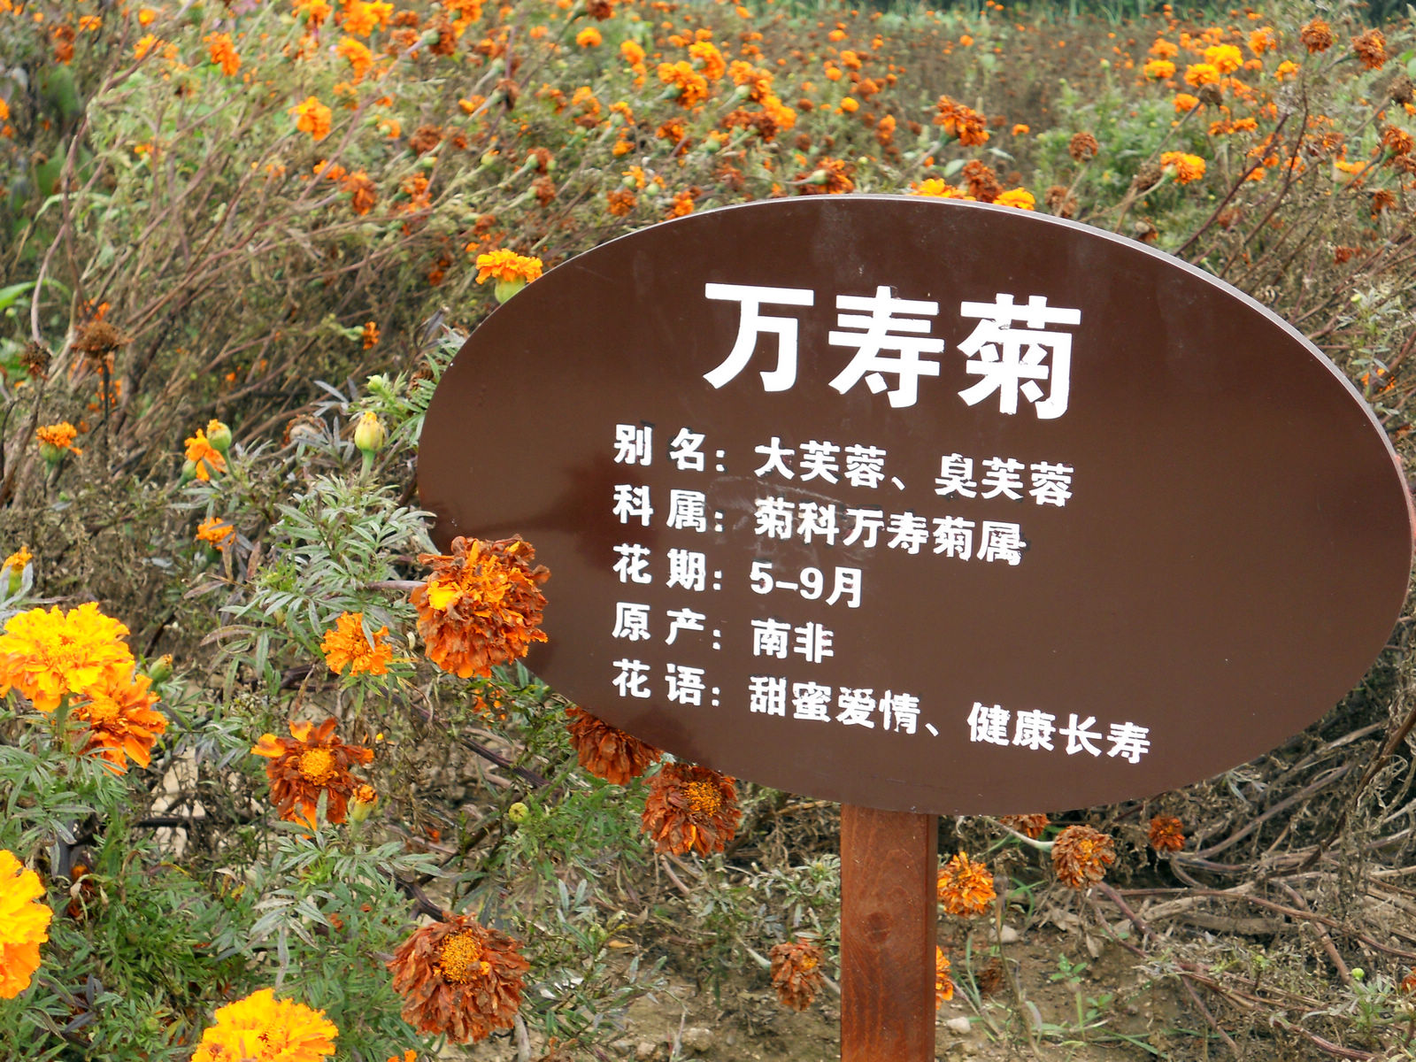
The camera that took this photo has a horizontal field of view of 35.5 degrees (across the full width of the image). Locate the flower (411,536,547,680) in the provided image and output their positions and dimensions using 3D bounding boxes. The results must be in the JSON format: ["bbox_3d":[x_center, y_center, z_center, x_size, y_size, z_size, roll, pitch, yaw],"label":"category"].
[{"bbox_3d":[-0.108,0.036,1.050,0.065,0.067,0.053,-2,-20,-7],"label":"flower"}]

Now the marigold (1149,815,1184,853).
[{"bbox_3d":[0.374,0.246,1.800,0.030,0.030,0.026,0,-24,0],"label":"marigold"}]

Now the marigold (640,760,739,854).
[{"bbox_3d":[-0.010,0.166,1.320,0.059,0.055,0.053,-4,-26,-15],"label":"marigold"}]

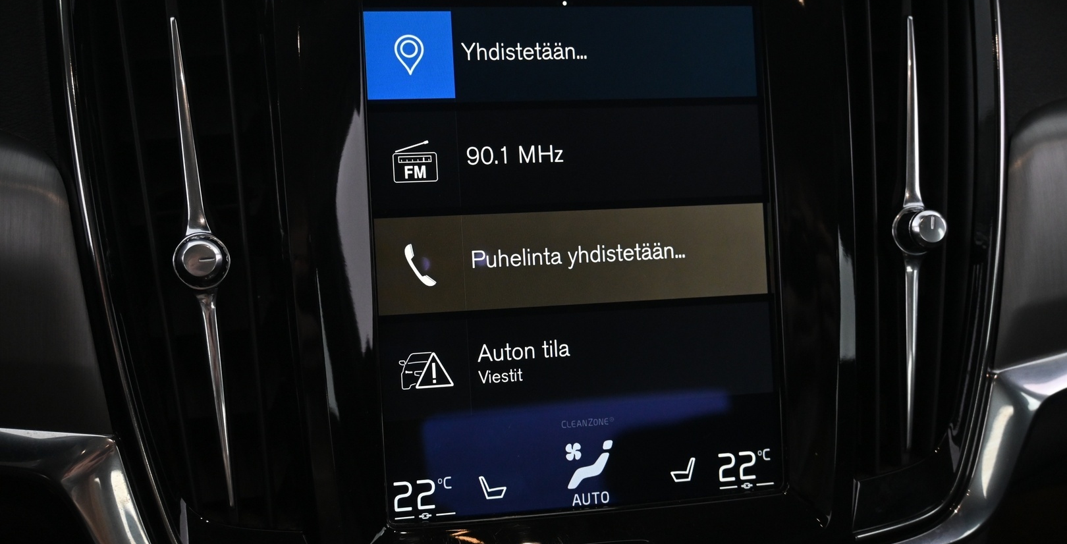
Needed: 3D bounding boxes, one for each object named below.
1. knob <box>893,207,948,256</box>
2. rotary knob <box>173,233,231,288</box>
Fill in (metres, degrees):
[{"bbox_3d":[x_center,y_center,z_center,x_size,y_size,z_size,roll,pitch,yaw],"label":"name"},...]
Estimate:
[{"bbox_3d":[0.132,-0.014,0.362,0.017,0.017,0.013,-3,0,-6],"label":"knob"},{"bbox_3d":[-0.100,-0.003,0.320,0.017,0.017,0.013,-3,0,-14],"label":"rotary knob"}]

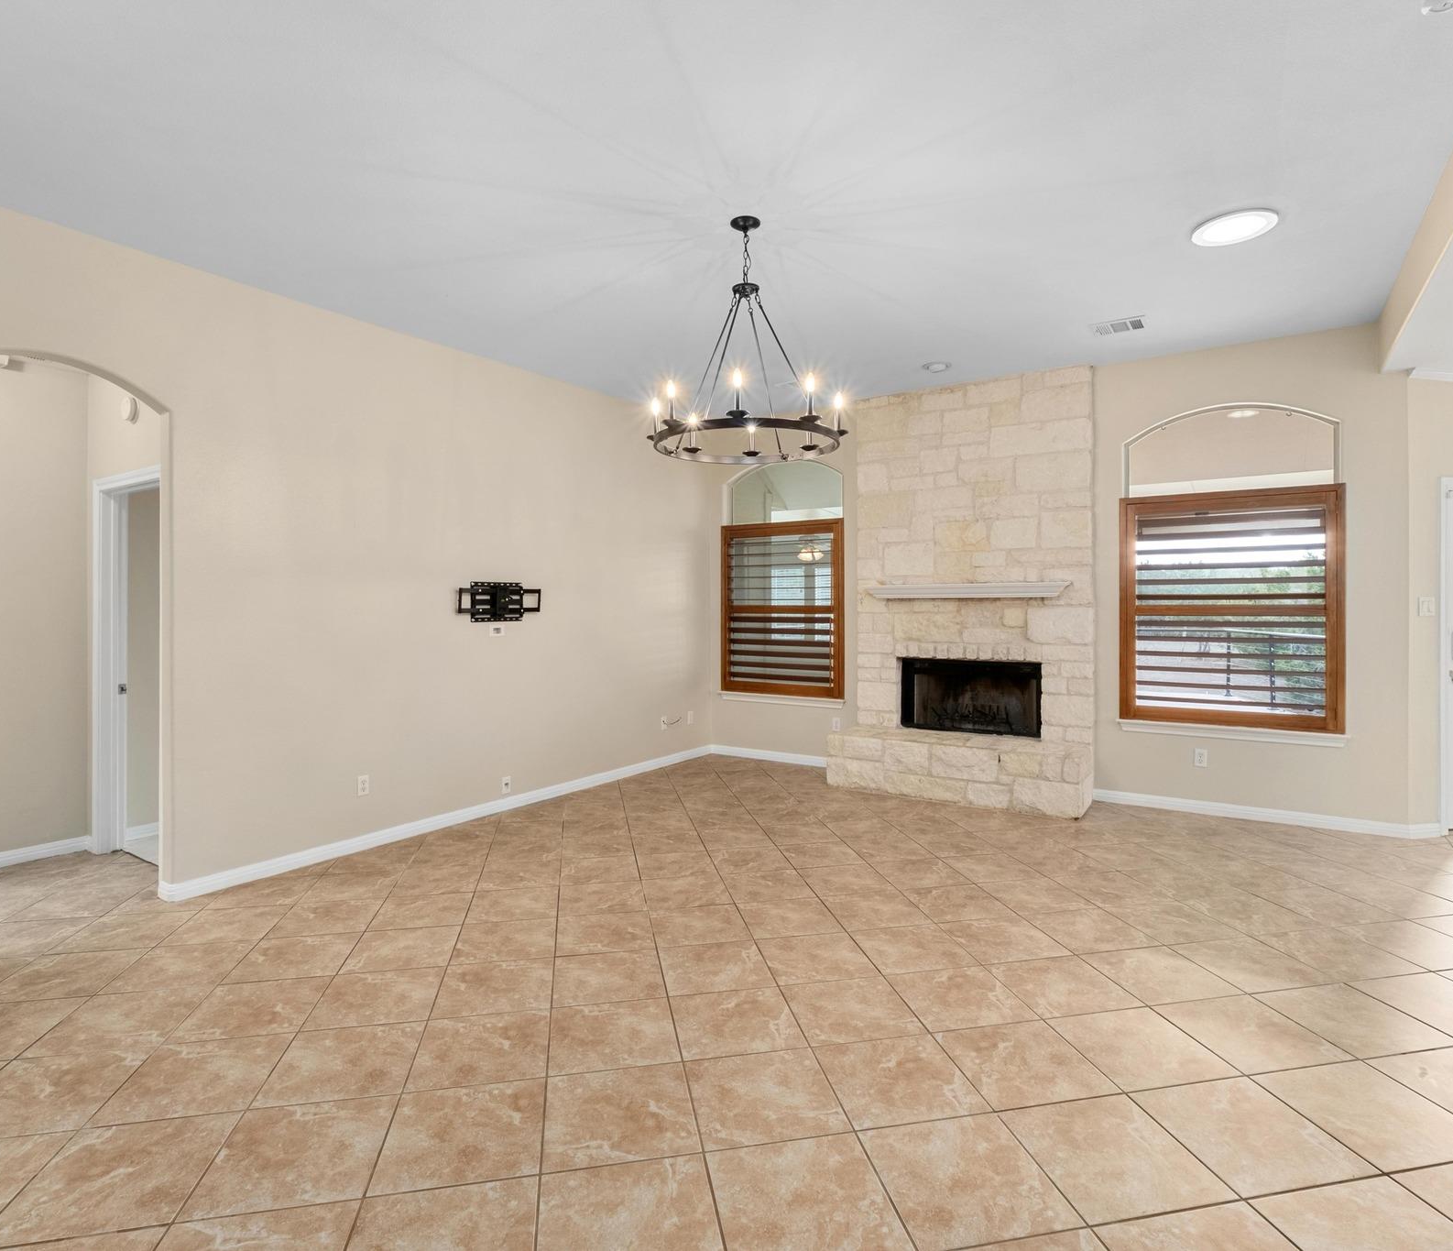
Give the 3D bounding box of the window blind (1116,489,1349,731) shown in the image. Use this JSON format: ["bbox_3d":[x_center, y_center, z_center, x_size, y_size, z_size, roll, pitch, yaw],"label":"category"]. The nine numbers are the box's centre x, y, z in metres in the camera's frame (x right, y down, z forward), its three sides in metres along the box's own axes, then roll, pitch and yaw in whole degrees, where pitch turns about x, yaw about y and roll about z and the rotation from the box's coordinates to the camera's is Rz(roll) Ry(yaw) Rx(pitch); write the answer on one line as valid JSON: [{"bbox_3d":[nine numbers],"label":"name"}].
[{"bbox_3d":[3.220,-0.105,5.045,1.225,1.516,0.080,0,1,33],"label":"window blind"}]

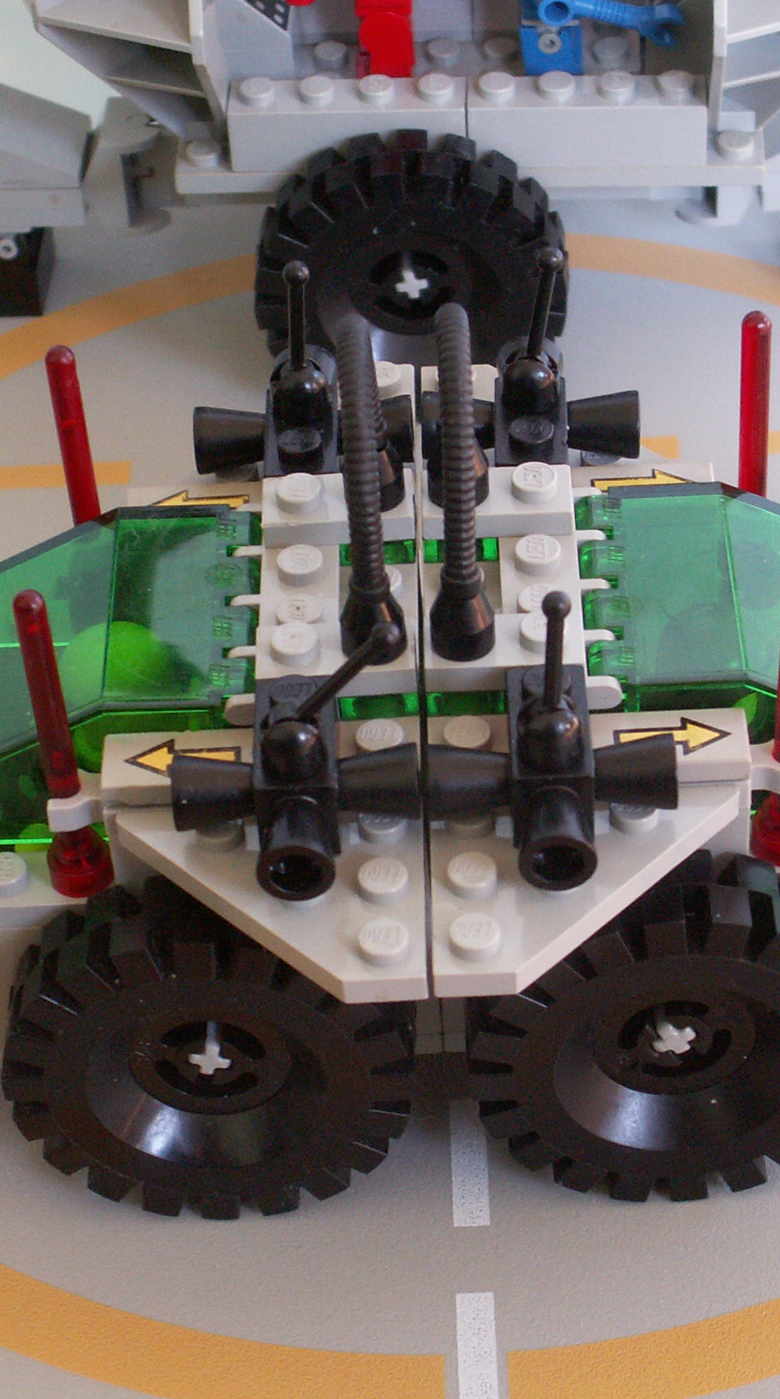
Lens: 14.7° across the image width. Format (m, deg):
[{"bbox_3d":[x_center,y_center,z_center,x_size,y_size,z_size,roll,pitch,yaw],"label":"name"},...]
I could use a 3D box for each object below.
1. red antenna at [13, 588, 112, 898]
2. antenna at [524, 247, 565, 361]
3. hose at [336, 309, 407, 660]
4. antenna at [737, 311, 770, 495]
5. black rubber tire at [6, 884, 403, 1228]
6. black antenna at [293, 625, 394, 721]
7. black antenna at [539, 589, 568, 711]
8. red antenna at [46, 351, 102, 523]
[{"bbox_3d":[-0.033,0.004,0.303,0.007,0.038,0.007,-3,42,2],"label":"red antenna"},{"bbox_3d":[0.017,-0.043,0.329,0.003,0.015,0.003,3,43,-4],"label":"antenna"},{"bbox_3d":[-0.003,-0.024,0.307,0.007,0.030,0.031,-3,43,1],"label":"hose"},{"bbox_3d":[0.040,-0.026,0.332,0.007,0.039,0.007,-3,42,2],"label":"antenna"},{"bbox_3d":[-0.018,0.036,0.317,0.043,0.043,0.013,-3,43,1],"label":"black rubber tire"},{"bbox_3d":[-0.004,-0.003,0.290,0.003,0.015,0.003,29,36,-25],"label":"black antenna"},{"bbox_3d":[0.016,-0.004,0.296,0.003,0.015,0.003,-1,42,1],"label":"black antenna"},{"bbox_3d":[-0.034,-0.023,0.335,0.007,0.038,0.007,-3,43,1],"label":"red antenna"}]

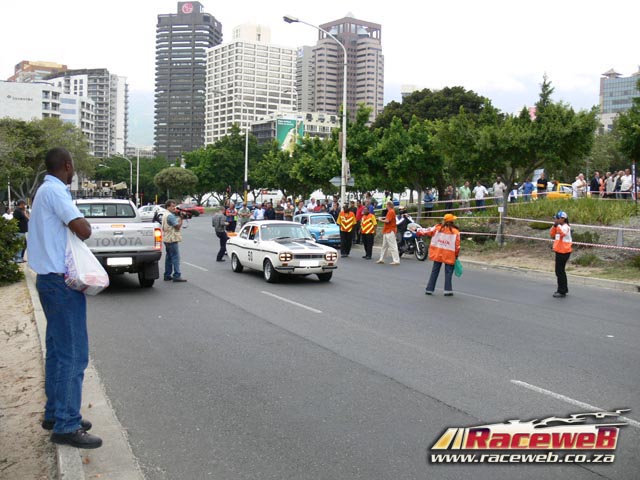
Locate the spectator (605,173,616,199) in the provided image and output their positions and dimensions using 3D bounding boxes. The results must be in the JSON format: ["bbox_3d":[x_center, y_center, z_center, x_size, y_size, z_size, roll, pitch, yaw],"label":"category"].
[{"bbox_3d":[13.671,-2.308,30.552,0.520,1.750,0.420,-1,4,-30],"label":"spectator"}]

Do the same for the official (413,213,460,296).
[{"bbox_3d":[2.260,0.265,12.500,0.920,1.600,0.420,1,3,8],"label":"official"}]

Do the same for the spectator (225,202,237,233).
[{"bbox_3d":[-3.628,-0.657,26.547,0.540,1.760,0.360,0,3,-6],"label":"spectator"}]

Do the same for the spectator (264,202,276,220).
[{"bbox_3d":[-2.105,-0.703,27.247,0.520,1.750,0.330,1,3,6],"label":"spectator"}]

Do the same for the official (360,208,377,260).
[{"bbox_3d":[1.554,-0.216,20.600,0.520,1.670,0.340,3,3,37],"label":"official"}]

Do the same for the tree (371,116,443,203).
[{"bbox_3d":[3.810,-2.749,28.153,3.700,5.200,3.700,1,3,0],"label":"tree"}]

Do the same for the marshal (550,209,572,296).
[{"bbox_3d":[4.646,0.256,12.450,0.420,1.640,0.460,1,3,15],"label":"marshal"}]

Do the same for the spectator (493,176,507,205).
[{"bbox_3d":[8.416,-2.110,30.552,0.550,1.770,0.400,2,3,12],"label":"spectator"}]

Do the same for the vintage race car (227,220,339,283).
[{"bbox_3d":[-1.064,0.244,16.031,1.580,1.360,3.960,-1,3,-26],"label":"vintage race car"}]

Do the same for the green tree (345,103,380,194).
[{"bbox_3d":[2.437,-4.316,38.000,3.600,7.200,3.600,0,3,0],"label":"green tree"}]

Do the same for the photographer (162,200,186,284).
[{"bbox_3d":[-3.238,0.011,14.449,0.520,1.800,0.540,2,3,15],"label":"photographer"}]

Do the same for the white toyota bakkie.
[{"bbox_3d":[-5.090,0.026,15.466,1.790,1.810,5.150,-1,3,-23],"label":"white toyota bakkie"}]

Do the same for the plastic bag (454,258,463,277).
[{"bbox_3d":[2.831,0.571,13.200,0.190,0.380,0.160,1,3,0],"label":"plastic bag"}]

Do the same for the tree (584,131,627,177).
[{"bbox_3d":[18.530,-4.381,42.000,3.800,5.500,3.800,0,3,0],"label":"tree"}]

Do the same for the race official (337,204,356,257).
[{"bbox_3d":[0.836,-0.306,21.347,0.550,1.760,0.340,0,3,3],"label":"race official"}]

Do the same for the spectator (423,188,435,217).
[{"bbox_3d":[5.387,-1.737,32.046,0.520,1.720,0.360,-1,3,-18],"label":"spectator"}]

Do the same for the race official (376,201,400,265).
[{"bbox_3d":[2.022,-0.221,19.100,0.660,1.830,0.520,1,3,4],"label":"race official"}]

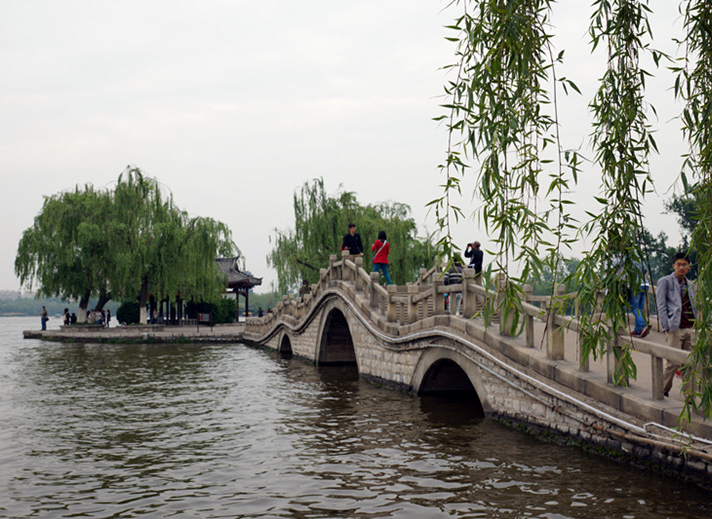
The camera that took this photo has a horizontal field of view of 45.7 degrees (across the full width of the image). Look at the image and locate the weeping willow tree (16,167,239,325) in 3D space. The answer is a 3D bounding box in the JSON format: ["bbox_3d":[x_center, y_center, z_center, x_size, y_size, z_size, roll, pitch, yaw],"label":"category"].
[{"bbox_3d":[-15.830,-0.900,58.500,15.200,11.000,11.500,0,-4,0],"label":"weeping willow tree"}]

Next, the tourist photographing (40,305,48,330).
[{"bbox_3d":[-21.770,4.120,59.000,0.520,1.720,0.500,1,-4,-10],"label":"tourist photographing"}]

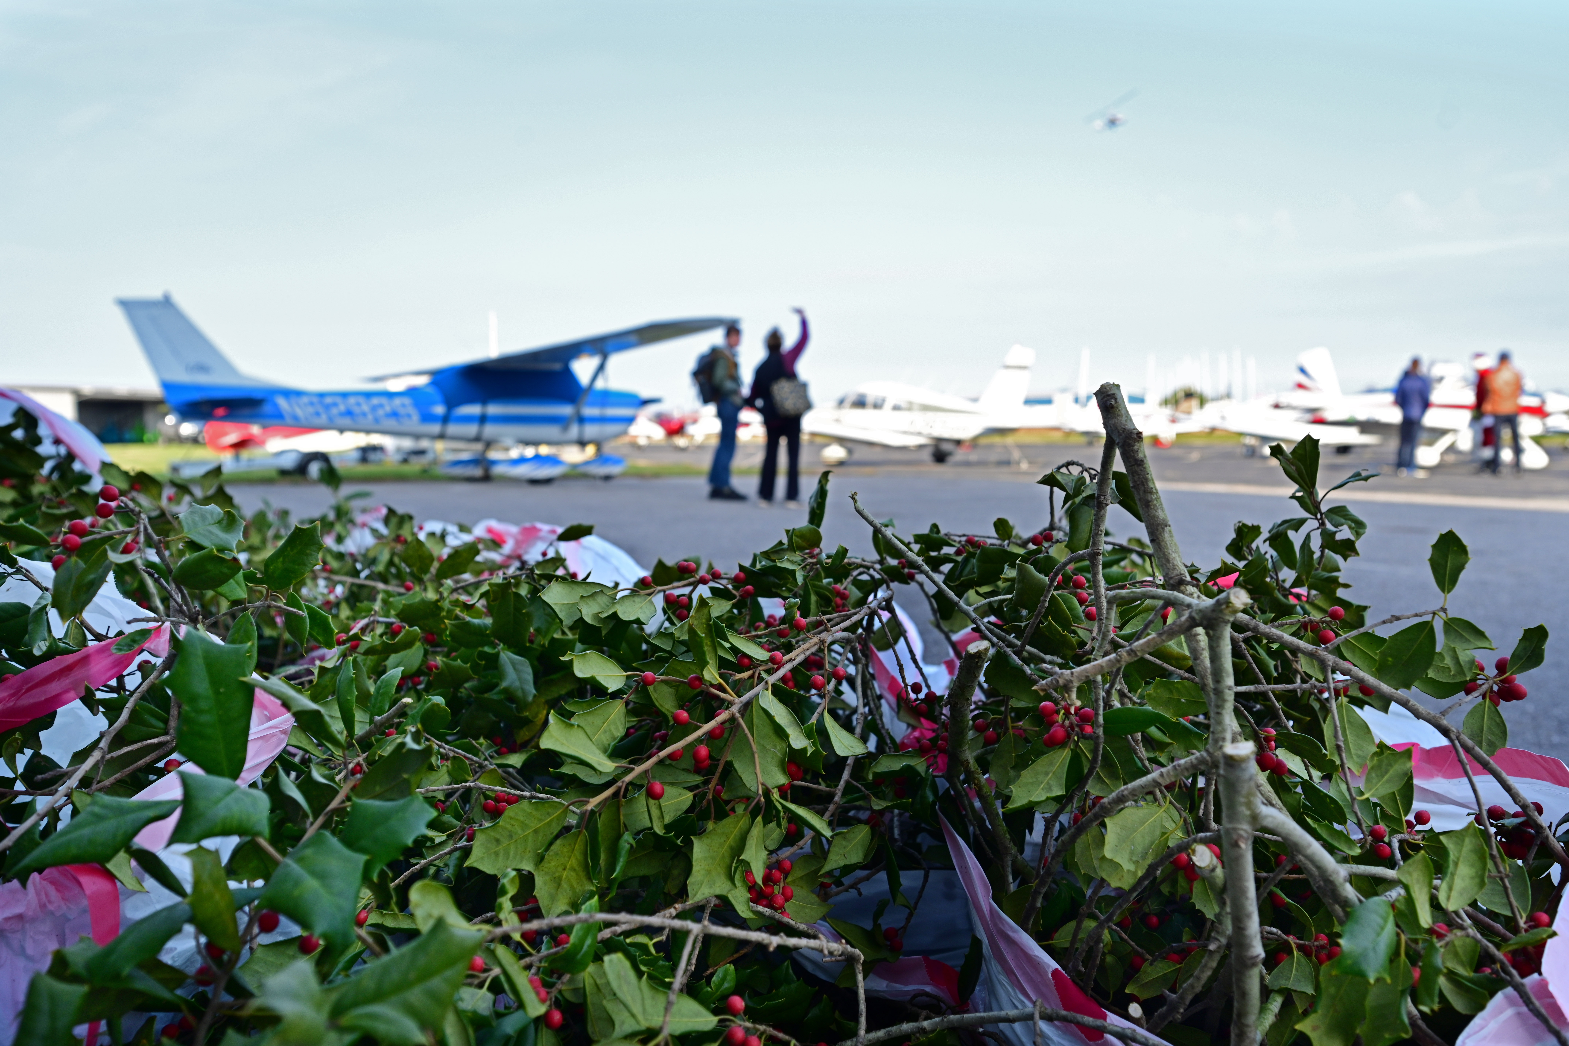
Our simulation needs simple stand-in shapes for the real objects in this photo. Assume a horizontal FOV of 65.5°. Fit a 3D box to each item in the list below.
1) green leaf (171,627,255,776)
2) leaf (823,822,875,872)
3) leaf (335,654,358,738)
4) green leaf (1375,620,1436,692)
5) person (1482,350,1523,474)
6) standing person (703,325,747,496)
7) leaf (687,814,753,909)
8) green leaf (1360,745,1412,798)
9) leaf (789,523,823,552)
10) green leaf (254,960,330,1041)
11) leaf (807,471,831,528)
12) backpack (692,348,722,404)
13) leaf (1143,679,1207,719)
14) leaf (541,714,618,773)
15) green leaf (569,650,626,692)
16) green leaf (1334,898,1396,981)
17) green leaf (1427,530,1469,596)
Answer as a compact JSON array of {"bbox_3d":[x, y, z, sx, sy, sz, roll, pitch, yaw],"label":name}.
[{"bbox_3d":[-0.248,0.079,0.530,0.036,0.066,0.014,-9,-9,-7],"label":"green leaf"},{"bbox_3d":[0.040,0.199,0.750,0.024,0.043,0.010,44,-6,6],"label":"leaf"},{"bbox_3d":[-0.291,0.116,0.810,0.011,0.056,0.022,-5,8,-40],"label":"leaf"},{"bbox_3d":[0.387,0.083,0.760,0.032,0.047,0.009,41,0,-1],"label":"green leaf"},{"bbox_3d":[10.351,-1.601,17.600,0.560,1.760,0.360,1,5,18],"label":"person"},{"bbox_3d":[-0.620,-1.123,12.601,0.450,1.790,0.520,1,5,7],"label":"standing person"},{"bbox_3d":[-0.033,0.175,0.630,0.032,0.053,0.011,30,6,-4],"label":"leaf"},{"bbox_3d":[0.347,0.144,0.704,0.022,0.038,0.009,47,-4,41],"label":"green leaf"},{"bbox_3d":[0.017,0.012,0.970,0.028,0.024,0.016,0,-25,-18],"label":"leaf"},{"bbox_3d":[-0.149,0.145,0.370,0.022,0.030,0.011,5,-39,12],"label":"green leaf"},{"bbox_3d":[0.025,-0.017,0.910,0.019,0.047,0.012,13,0,37],"label":"leaf"},{"bbox_3d":[-0.778,-1.501,12.500,0.270,0.500,0.340,1,5,13],"label":"backpack"},{"bbox_3d":[0.255,0.114,0.788,0.045,0.025,0.010,5,-26,3],"label":"leaf"},{"bbox_3d":[-0.104,0.112,0.620,0.042,0.011,0.026,24,-43,-6],"label":"leaf"},{"bbox_3d":[-0.113,0.089,0.730,0.042,0.026,0.018,8,15,-2],"label":"green leaf"},{"bbox_3d":[0.265,0.190,0.557,0.025,0.012,0.038,9,51,14],"label":"green leaf"},{"bbox_3d":[0.386,0.023,0.710,0.025,0.038,0.010,1,0,11],"label":"green leaf"}]

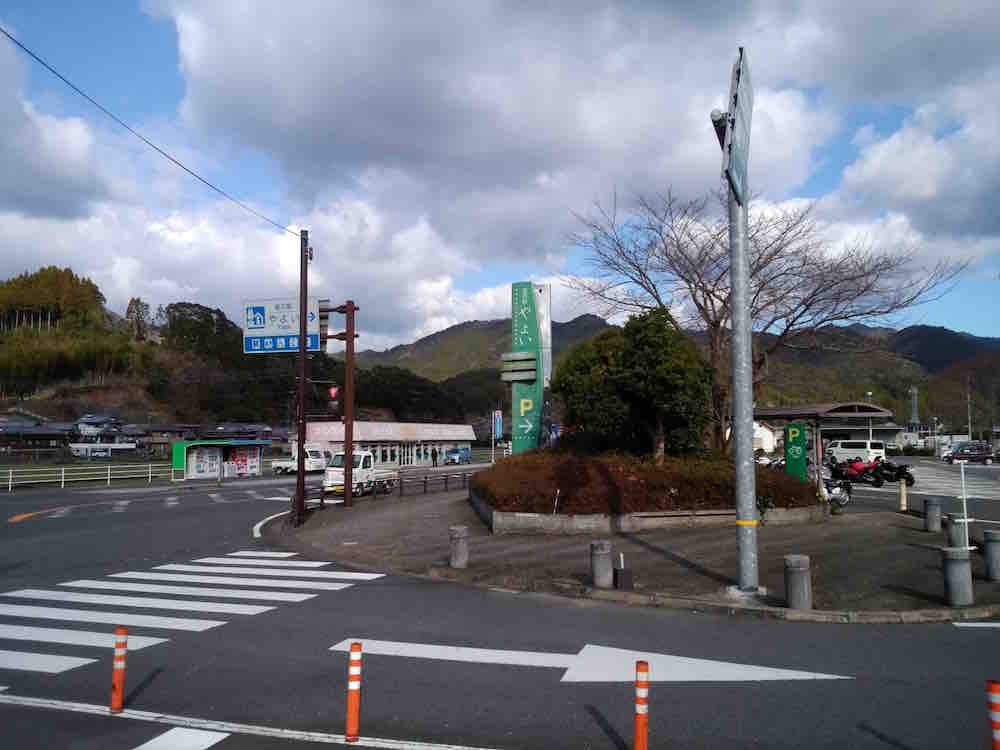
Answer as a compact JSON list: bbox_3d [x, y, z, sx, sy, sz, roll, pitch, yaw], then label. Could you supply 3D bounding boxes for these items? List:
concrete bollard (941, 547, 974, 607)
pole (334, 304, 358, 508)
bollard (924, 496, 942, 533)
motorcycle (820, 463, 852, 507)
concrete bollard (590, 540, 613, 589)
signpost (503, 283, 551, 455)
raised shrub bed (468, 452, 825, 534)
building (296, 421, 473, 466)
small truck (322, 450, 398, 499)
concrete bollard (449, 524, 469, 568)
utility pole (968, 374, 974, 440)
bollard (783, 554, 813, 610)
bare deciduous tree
[{"bbox_3d":[5.837,2.562,9.914,0.305,0.630,0.305,0,-5,0],"label":"concrete bollard"},{"bbox_3d":[-4.946,0.905,25.217,0.750,6.600,0.400,-2,-5,19],"label":"pole"},{"bbox_3d":[9.613,3.104,17.296,0.300,0.710,0.300,0,-5,0],"label":"bollard"},{"bbox_3d":[10.439,3.505,24.489,0.750,1.220,2.050,1,-5,-15],"label":"motorcycle"},{"bbox_3d":[1.446,2.658,11.059,0.295,0.610,0.295,0,-5,0],"label":"concrete bollard"},{"bbox_3d":[0.831,0.277,23.568,1.250,6.200,0.850,-2,-5,22],"label":"signpost"},{"bbox_3d":[4.077,3.149,22.815,9.600,1.600,11.500,0,-5,-5],"label":"raised shrub bed"},{"bbox_3d":[-10.025,6.660,74.508,6.600,3.900,20.300,-3,-6,29],"label":"building"},{"bbox_3d":[-5.380,3.861,30.888,1.475,1.780,3.395,-2,-5,18],"label":"small truck"},{"bbox_3d":[-0.675,2.792,12.711,0.310,0.670,0.310,0,-5,0],"label":"concrete bollard"},{"bbox_3d":[54.379,4.705,89.898,0.300,9.300,0.300,0,-5,0],"label":"utility pole"},{"bbox_3d":[3.681,2.539,9.634,0.305,0.610,0.305,0,-5,0],"label":"bollard"},{"bbox_3d":[8.146,-0.849,24.453,11.800,9.000,10.800,0,-5,0],"label":"bare deciduous tree"}]

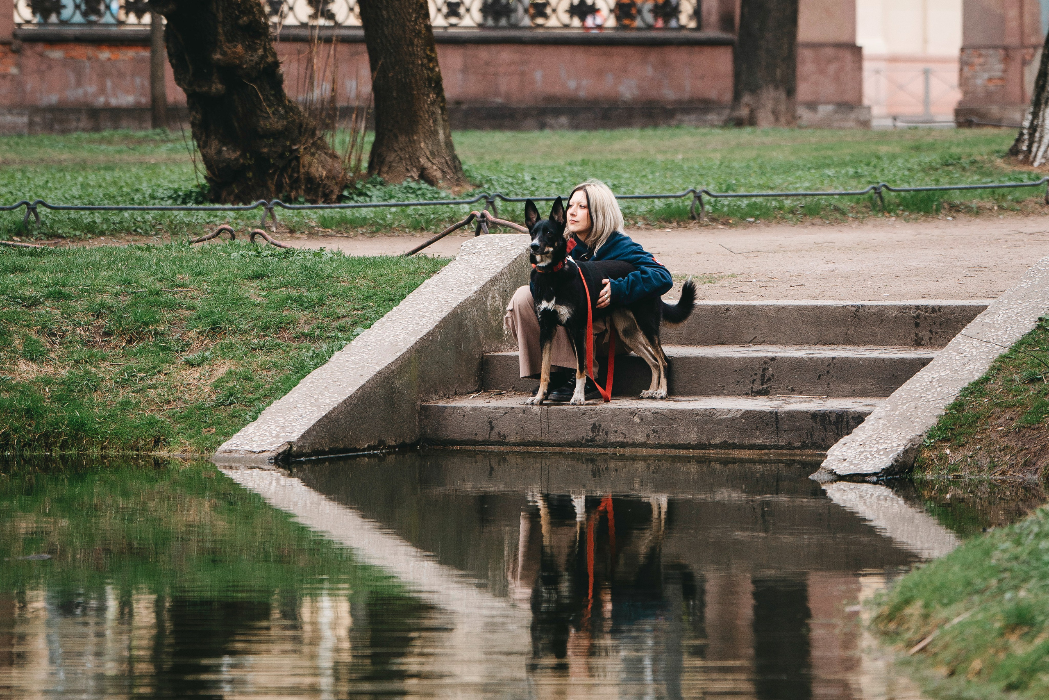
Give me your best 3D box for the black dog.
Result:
[{"bbox_3d":[0.365,-0.216,15.150,0.780,0.875,0.250,-4,6,-39],"label":"black dog"}]

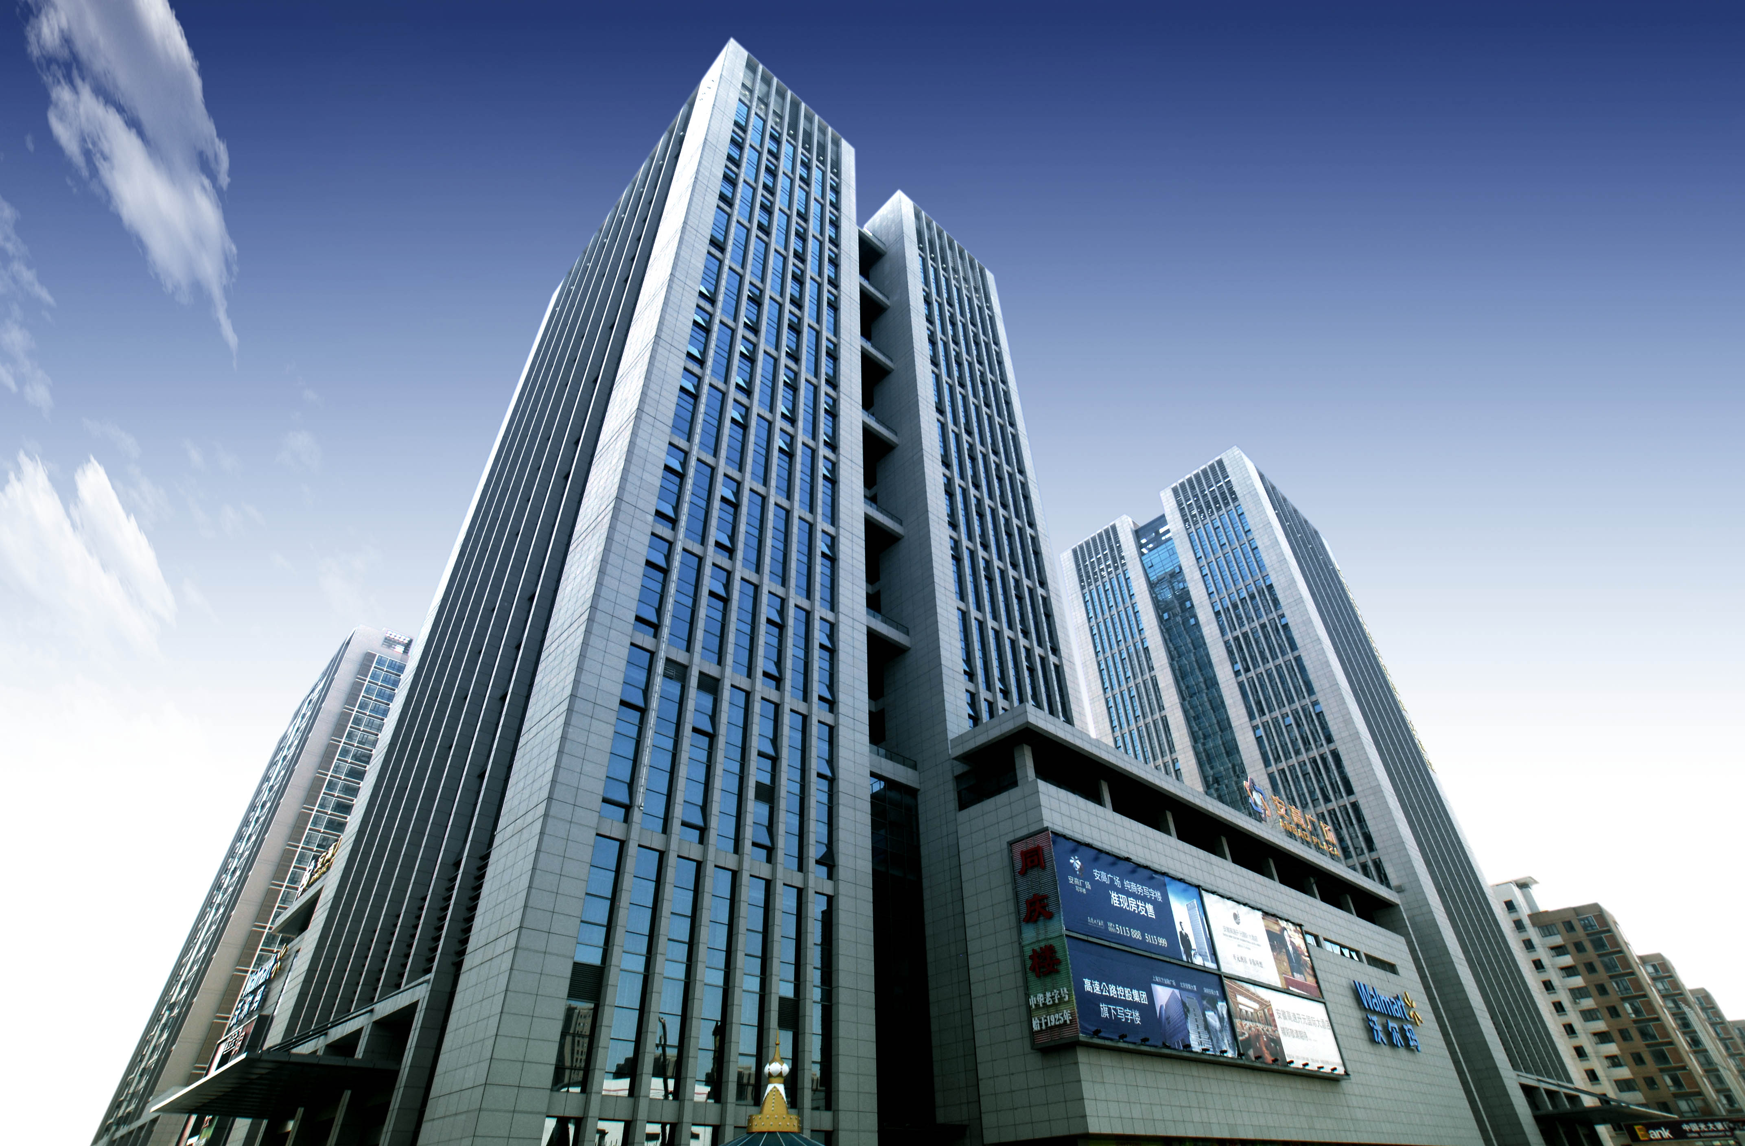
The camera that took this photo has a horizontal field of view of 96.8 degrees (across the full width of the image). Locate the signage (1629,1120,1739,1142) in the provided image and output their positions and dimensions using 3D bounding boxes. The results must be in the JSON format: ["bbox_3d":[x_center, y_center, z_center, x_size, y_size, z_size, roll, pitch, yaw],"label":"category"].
[{"bbox_3d":[105.470,72.620,100.840,0.300,1.930,11.500,30,-48,-33],"label":"signage"}]

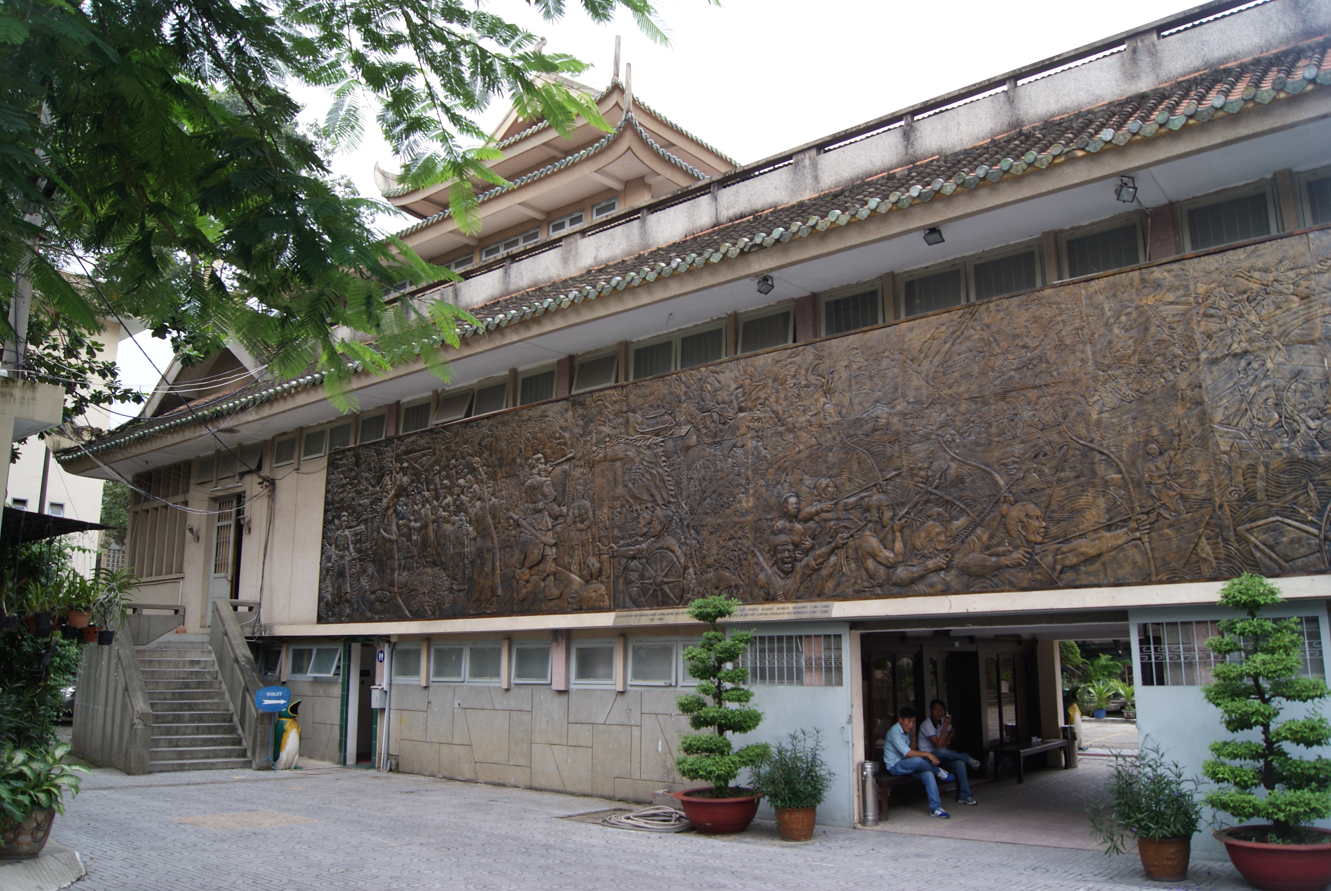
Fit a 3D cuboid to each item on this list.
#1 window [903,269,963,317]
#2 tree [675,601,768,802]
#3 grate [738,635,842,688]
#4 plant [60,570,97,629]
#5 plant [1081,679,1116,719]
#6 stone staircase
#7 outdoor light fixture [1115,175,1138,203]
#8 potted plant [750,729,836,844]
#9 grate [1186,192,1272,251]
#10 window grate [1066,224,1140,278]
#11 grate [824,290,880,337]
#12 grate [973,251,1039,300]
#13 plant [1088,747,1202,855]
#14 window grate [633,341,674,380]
[{"bbox_3d":[2.998,-1.728,11.182,0.740,0.470,0.090,-10,-16,38],"label":"window"},{"bbox_3d":[0.570,2.538,10.271,0.952,1.981,0.876,-1,-12,3],"label":"tree"},{"bbox_3d":[1.304,2.318,10.757,1.350,0.526,0.050,-10,-15,37],"label":"grate"},{"bbox_3d":[-5.286,1.390,9.000,0.340,0.520,0.320,6,-14,-30],"label":"plant"},{"bbox_3d":[10.993,6.406,25.338,0.853,0.981,0.810,-10,-15,37],"label":"plant"},{"bbox_3d":[-7.779,4.121,16.163,1.381,1.984,3.349,8,-15,-35],"label":"stone staircase"},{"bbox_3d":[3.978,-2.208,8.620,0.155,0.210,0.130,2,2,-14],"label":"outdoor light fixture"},{"bbox_3d":[1.215,3.244,9.592,0.759,1.003,0.698,-2,-12,7],"label":"potted plant"},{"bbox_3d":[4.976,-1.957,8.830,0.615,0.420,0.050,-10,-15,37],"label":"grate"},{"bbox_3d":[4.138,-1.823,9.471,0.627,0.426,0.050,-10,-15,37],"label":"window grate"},{"bbox_3d":[2.152,-1.527,11.561,0.692,0.421,0.050,-10,-15,37],"label":"grate"},{"bbox_3d":[3.558,-1.767,10.472,0.650,0.421,0.050,-10,-15,37],"label":"grate"},{"bbox_3d":[3.757,2.830,7.836,0.800,0.995,0.680,-6,-13,24],"label":"plant"},{"bbox_3d":[-0.169,-1.131,13.358,0.666,0.421,0.050,-10,-15,37],"label":"window grate"}]

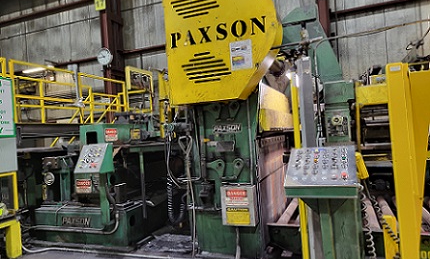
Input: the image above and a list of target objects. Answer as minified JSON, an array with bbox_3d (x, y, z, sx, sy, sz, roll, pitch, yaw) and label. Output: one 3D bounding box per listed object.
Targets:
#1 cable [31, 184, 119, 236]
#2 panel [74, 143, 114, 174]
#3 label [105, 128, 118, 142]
[{"bbox_3d":[-2.093,1.120,4.675,1.670,0.720,0.180,-4,-1,21],"label":"cable"},{"bbox_3d":[-1.712,0.417,4.568,0.455,0.400,0.295,-4,-1,21],"label":"panel"},{"bbox_3d":[-1.603,0.087,5.007,0.015,0.200,0.280,-4,-1,21],"label":"label"}]

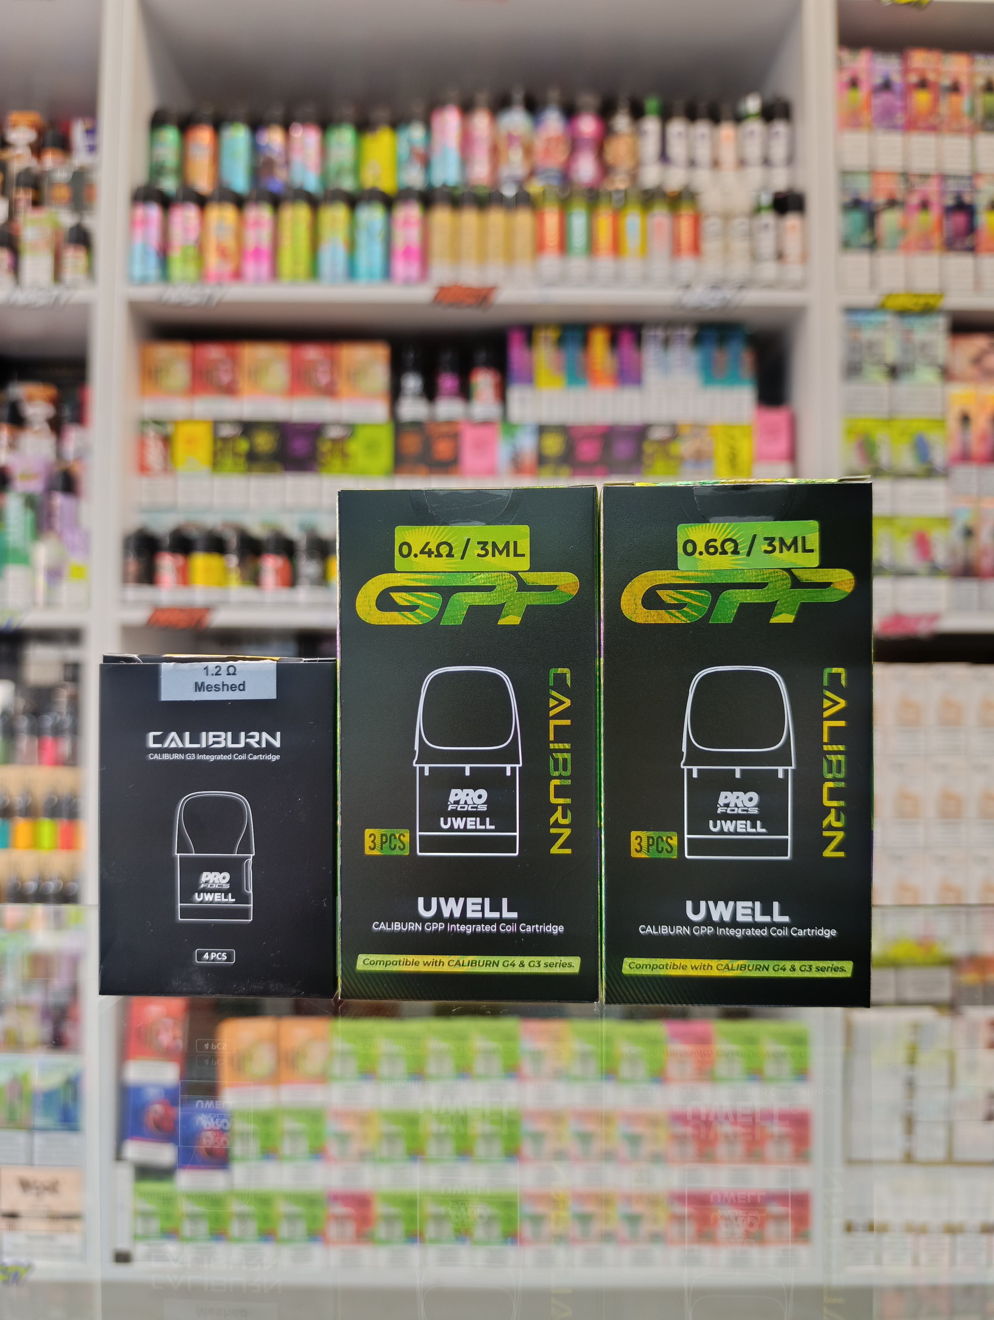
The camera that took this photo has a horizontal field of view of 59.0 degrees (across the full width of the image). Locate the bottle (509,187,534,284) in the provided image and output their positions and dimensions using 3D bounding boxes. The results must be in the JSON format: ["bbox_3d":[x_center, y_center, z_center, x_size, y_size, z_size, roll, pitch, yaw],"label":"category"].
[{"bbox_3d":[0.027,-0.454,0.940,0.029,0.104,0.029,0,-1,0],"label":"bottle"}]

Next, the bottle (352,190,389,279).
[{"bbox_3d":[-0.135,-0.454,0.940,0.037,0.100,0.037,0,-1,0],"label":"bottle"}]

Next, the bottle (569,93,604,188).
[{"bbox_3d":[0.097,-0.556,0.957,0.036,0.111,0.036,0,-2,0],"label":"bottle"}]

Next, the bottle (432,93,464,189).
[{"bbox_3d":[-0.054,-0.558,0.957,0.035,0.112,0.035,0,-2,0],"label":"bottle"}]

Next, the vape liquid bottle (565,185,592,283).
[{"bbox_3d":[0.087,-0.455,0.940,0.029,0.105,0.029,0,-1,0],"label":"vape liquid bottle"}]

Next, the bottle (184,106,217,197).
[{"bbox_3d":[-0.325,-0.546,0.964,0.036,0.109,0.036,0,-2,0],"label":"bottle"}]

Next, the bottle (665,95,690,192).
[{"bbox_3d":[0.215,-0.610,1.048,0.030,0.113,0.030,0,-2,0],"label":"bottle"}]

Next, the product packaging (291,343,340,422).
[{"bbox_3d":[-0.195,-0.292,0.940,0.051,0.083,0.030,0,-2,0],"label":"product packaging"}]

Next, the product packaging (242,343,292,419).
[{"bbox_3d":[-0.255,-0.309,0.989,0.056,0.087,0.027,0,-1,0],"label":"product packaging"}]

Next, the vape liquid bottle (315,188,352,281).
[{"bbox_3d":[-0.188,-0.481,1.008,0.038,0.114,0.038,0,-2,0],"label":"vape liquid bottle"}]

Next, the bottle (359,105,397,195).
[{"bbox_3d":[-0.142,-0.602,1.050,0.038,0.113,0.038,0,-2,0],"label":"bottle"}]

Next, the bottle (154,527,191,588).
[{"bbox_3d":[-0.334,-0.095,0.906,0.035,0.075,0.035,0,-2,0],"label":"bottle"}]

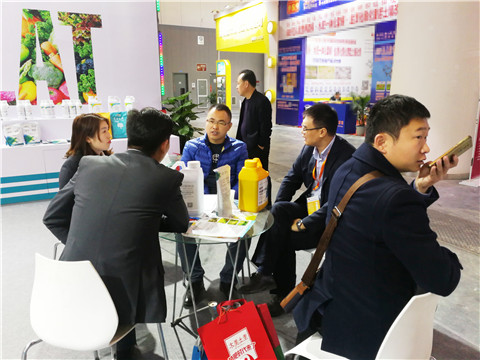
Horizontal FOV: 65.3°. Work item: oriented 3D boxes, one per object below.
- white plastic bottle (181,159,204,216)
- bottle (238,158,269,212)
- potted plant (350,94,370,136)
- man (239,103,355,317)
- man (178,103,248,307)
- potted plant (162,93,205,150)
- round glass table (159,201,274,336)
[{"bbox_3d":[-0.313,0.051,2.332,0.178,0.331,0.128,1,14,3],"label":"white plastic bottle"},{"bbox_3d":[0.090,0.033,2.259,0.125,0.300,0.190,7,15,25],"label":"bottle"},{"bbox_3d":[3.630,-1.972,11.256,0.620,1.340,0.620,0,14,0],"label":"potted plant"},{"bbox_3d":[0.400,0.195,2.459,0.780,1.360,0.530,-7,15,-26],"label":"man"},{"bbox_3d":[-0.190,0.140,2.732,0.530,1.360,0.720,0,15,0],"label":"man"},{"bbox_3d":[-0.880,-0.682,5.961,0.660,1.380,0.660,0,14,0],"label":"potted plant"},{"bbox_3d":[-0.186,0.569,2.393,0.795,0.700,0.795,0,15,0],"label":"round glass table"}]

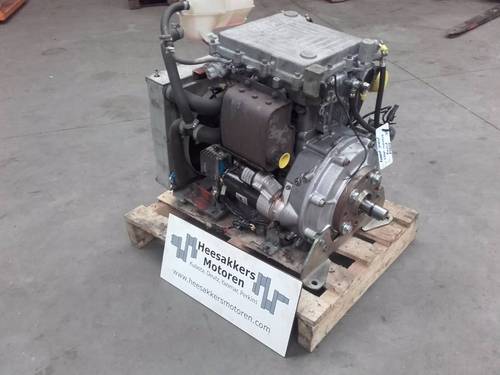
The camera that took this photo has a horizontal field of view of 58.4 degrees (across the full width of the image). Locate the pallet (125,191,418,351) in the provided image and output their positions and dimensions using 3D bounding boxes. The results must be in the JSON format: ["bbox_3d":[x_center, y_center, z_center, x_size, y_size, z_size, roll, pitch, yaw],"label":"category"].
[{"bbox_3d":[0.082,0.170,1.913,0.971,0.134,0.760,22,38,36],"label":"pallet"}]

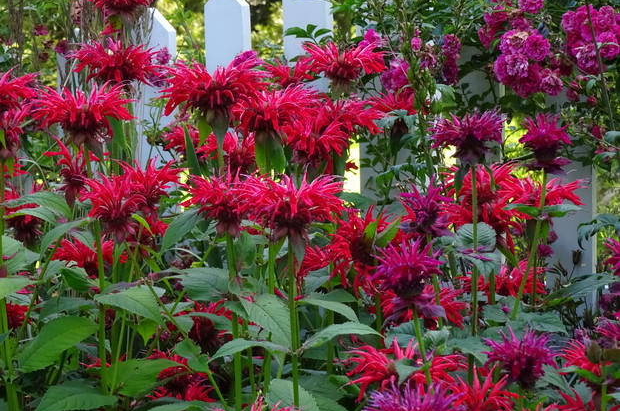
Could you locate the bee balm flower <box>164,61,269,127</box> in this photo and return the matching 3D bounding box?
[{"bbox_3d":[-0.087,-0.103,2.000,0.094,0.060,0.090,0,3,0],"label":"bee balm flower"}]

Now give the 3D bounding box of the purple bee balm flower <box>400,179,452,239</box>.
[{"bbox_3d":[0.119,0.004,2.250,0.054,0.060,0.054,0,3,0],"label":"purple bee balm flower"}]

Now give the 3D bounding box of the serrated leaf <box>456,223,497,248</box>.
[{"bbox_3d":[0.174,0.031,2.300,0.042,0.040,0.012,0,-37,0],"label":"serrated leaf"}]

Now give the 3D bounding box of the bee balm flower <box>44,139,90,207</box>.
[{"bbox_3d":[-0.241,-0.032,2.200,0.050,0.067,0.047,0,5,0],"label":"bee balm flower"}]

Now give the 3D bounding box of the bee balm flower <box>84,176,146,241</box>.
[{"bbox_3d":[-0.186,0.003,2.100,0.061,0.067,0.061,-7,6,0],"label":"bee balm flower"}]

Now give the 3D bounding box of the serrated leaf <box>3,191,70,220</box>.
[{"bbox_3d":[-0.260,0.000,2.100,0.067,0.019,0.033,23,34,9],"label":"serrated leaf"}]

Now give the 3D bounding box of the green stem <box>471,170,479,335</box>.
[{"bbox_3d":[0.164,0.045,2.200,0.005,0.170,0.005,1,3,0],"label":"green stem"}]

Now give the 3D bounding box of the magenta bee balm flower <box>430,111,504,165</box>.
[{"bbox_3d":[0.157,-0.068,2.200,0.073,0.055,0.072,0,3,0],"label":"magenta bee balm flower"}]

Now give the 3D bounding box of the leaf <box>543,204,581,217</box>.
[{"bbox_3d":[0.263,0.005,2.300,0.039,0.012,0.022,11,18,14],"label":"leaf"}]

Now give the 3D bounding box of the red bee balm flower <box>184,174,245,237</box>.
[{"bbox_3d":[-0.085,0.000,2.070,0.070,0.060,0.070,0,5,0],"label":"red bee balm flower"}]

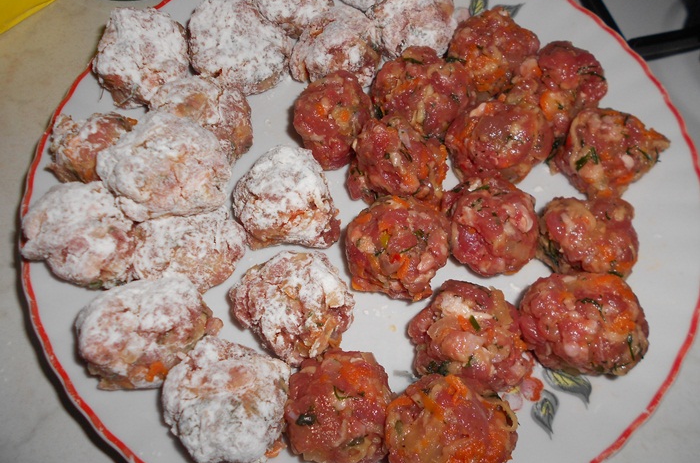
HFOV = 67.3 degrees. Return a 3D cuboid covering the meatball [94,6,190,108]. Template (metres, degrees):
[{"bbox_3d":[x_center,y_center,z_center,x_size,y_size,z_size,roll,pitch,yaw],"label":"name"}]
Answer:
[{"bbox_3d":[-0.093,-0.078,0.236,0.040,0.039,0.045,-4,63,0],"label":"meatball"}]

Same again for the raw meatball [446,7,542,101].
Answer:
[{"bbox_3d":[0.064,-0.080,0.236,0.041,0.037,0.041,-3,64,0],"label":"raw meatball"}]

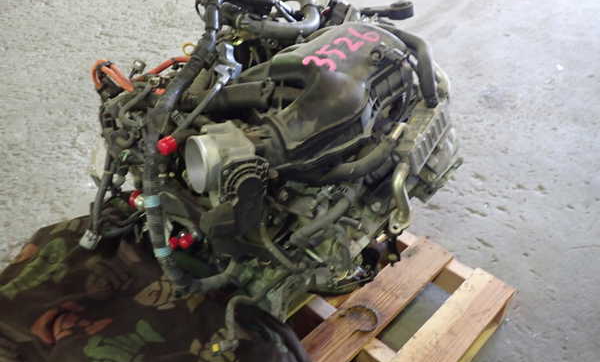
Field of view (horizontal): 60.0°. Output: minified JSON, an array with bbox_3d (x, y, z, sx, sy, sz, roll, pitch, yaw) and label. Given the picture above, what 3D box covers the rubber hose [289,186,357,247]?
[{"bbox_3d":[0.044,0.058,0.908,0.150,0.050,0.040,-34,47,-31],"label":"rubber hose"}]

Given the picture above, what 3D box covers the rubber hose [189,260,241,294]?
[{"bbox_3d":[-0.144,0.162,0.886,0.085,0.042,0.042,-34,47,-31],"label":"rubber hose"}]

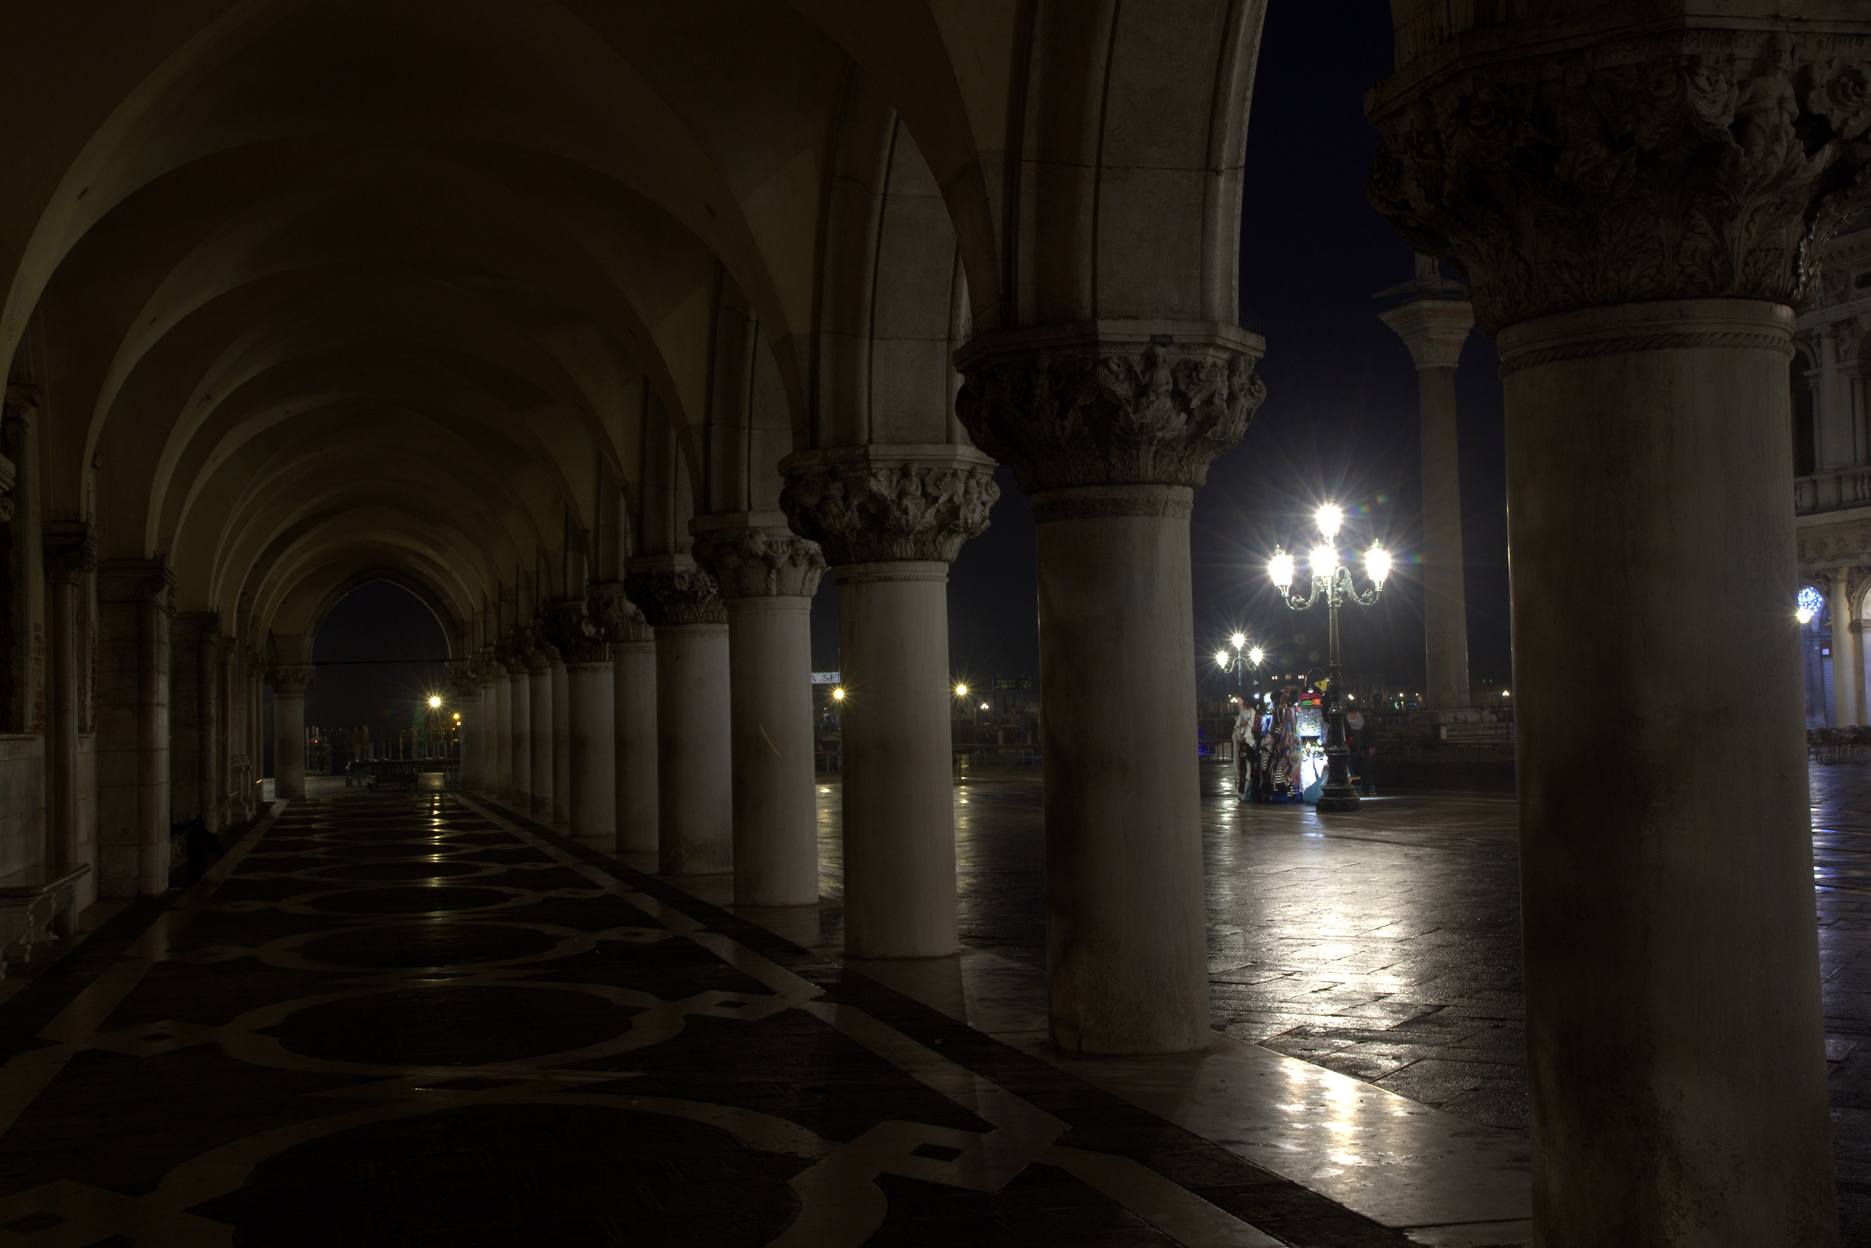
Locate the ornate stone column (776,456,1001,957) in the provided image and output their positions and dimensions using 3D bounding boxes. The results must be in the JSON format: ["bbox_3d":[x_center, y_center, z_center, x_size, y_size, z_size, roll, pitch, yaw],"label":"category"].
[{"bbox_3d":[-0.252,0.518,14.492,1.300,3.220,1.300,-1,-3,-15],"label":"ornate stone column"}]

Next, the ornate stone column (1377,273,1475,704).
[{"bbox_3d":[17.963,-4.387,79.313,2.700,14.838,2.700,-1,-3,-15],"label":"ornate stone column"}]

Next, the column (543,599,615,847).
[{"bbox_3d":[-4.646,1.346,31.286,1.500,3.220,1.500,-1,-3,-15],"label":"column"}]

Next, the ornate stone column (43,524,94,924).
[{"bbox_3d":[-6.855,0.827,17.600,0.360,3.190,0.480,-1,-3,-15],"label":"ornate stone column"}]

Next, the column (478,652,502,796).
[{"bbox_3d":[-9.682,2.264,49.875,1.200,3.070,1.200,-1,-3,-15],"label":"column"}]

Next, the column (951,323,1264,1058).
[{"bbox_3d":[0.847,0.311,10.294,1.300,3.220,1.300,-1,-3,-15],"label":"column"}]

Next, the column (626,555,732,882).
[{"bbox_3d":[-2.357,0.896,21.872,1.220,3.050,1.220,-1,-3,-15],"label":"column"}]

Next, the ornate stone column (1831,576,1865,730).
[{"bbox_3d":[29.696,0.845,73.110,0.850,5.192,0.850,-1,-3,-15],"label":"ornate stone column"}]

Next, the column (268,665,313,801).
[{"bbox_3d":[-15.862,2.629,54.861,1.250,3.220,1.250,-1,-3,-15],"label":"column"}]

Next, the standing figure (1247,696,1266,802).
[{"bbox_3d":[5.355,2.091,37.421,0.500,1.753,0.400,-2,-2,8],"label":"standing figure"}]

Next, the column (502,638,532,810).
[{"bbox_3d":[-7.942,1.966,43.881,1.300,3.220,1.300,-1,-3,-15],"label":"column"}]

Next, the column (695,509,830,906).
[{"bbox_3d":[-1.301,0.698,17.836,1.200,3.050,1.200,-1,-3,-15],"label":"column"}]

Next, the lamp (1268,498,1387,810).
[{"bbox_3d":[6.359,0.516,35.556,1.880,4.950,1.750,-2,-2,10],"label":"lamp"}]

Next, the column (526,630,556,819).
[{"bbox_3d":[-6.844,1.759,39.683,1.300,3.220,1.300,-1,-3,-15],"label":"column"}]

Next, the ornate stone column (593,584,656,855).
[{"bbox_3d":[-3.336,1.080,25.618,1.200,3.050,1.200,-1,-3,-15],"label":"ornate stone column"}]

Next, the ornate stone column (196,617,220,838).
[{"bbox_3d":[-10.824,1.503,33.288,0.380,3.249,0.380,-1,-3,-15],"label":"ornate stone column"}]

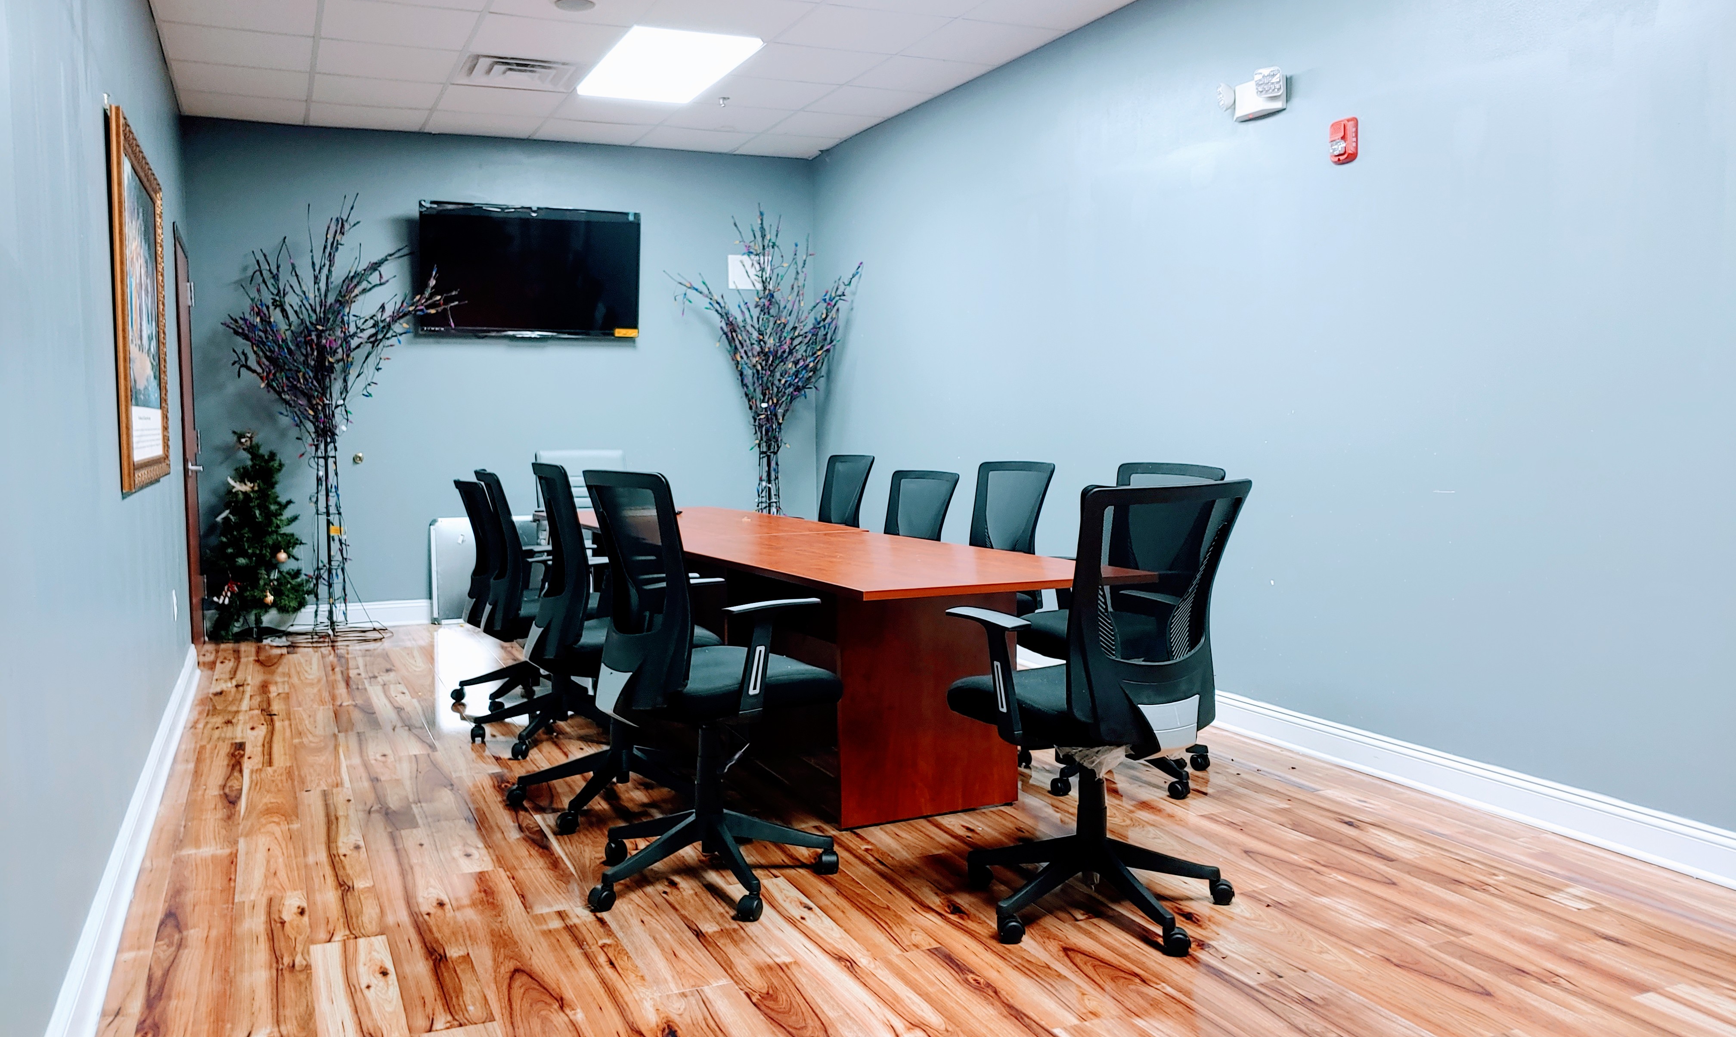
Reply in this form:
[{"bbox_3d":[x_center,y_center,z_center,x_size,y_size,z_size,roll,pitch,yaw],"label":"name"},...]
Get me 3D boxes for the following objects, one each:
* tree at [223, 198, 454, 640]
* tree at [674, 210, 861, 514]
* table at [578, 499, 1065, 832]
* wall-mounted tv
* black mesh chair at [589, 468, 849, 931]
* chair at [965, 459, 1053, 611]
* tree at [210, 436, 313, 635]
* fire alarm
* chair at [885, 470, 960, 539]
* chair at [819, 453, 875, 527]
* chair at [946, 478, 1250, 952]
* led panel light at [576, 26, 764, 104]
[{"bbox_3d":[-2.792,-0.516,6.799,1.170,2.380,0.900,-3,6,-25],"label":"tree"},{"bbox_3d":[-0.617,-0.645,7.566,1.100,2.420,0.950,-3,6,-25],"label":"tree"},{"bbox_3d":[-0.332,0.437,4.904,0.940,0.745,3.050,-4,6,-30],"label":"table"},{"bbox_3d":[-2.003,-1.472,7.518,1.280,0.765,0.075,-3,8,-25],"label":"wall-mounted tv"},{"bbox_3d":[-0.419,0.408,3.260,0.640,1.078,0.650,-4,6,-32],"label":"black mesh chair"},{"bbox_3d":[0.418,0.291,5.024,0.640,1.005,0.650,-3,5,-28],"label":"chair"},{"bbox_3d":[-3.275,0.107,6.781,0.500,1.160,0.480,-3,6,-25],"label":"tree"},{"bbox_3d":[1.575,-1.248,4.149,0.046,0.136,0.088,-3,5,-25],"label":"fire alarm"},{"bbox_3d":[0.043,0.285,5.295,0.620,0.962,0.620,-4,6,-32],"label":"chair"},{"bbox_3d":[-0.286,0.207,5.999,0.620,1.000,0.620,-4,6,-29],"label":"chair"},{"bbox_3d":[0.549,0.431,3.010,0.650,1.055,0.640,-4,6,-35],"label":"chair"},{"bbox_3d":[-0.968,-2.148,5.987,0.610,0.060,1.200,-3,6,-25],"label":"led panel light"}]

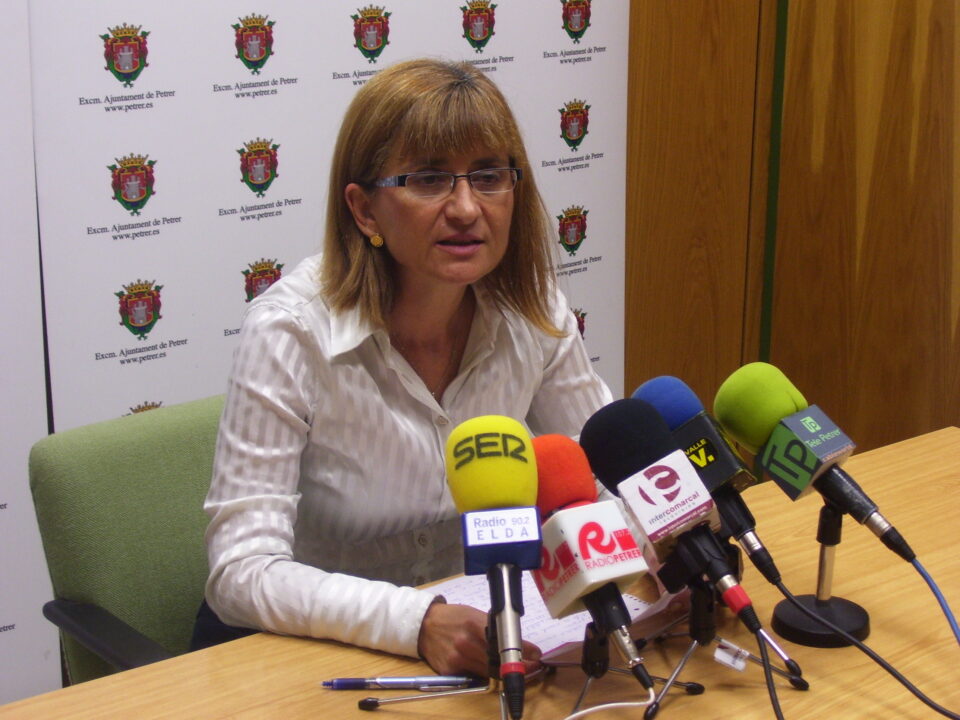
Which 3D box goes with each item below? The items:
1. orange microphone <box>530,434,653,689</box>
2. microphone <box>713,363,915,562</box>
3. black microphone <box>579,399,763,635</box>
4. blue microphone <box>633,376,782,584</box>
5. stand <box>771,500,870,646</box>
[{"bbox_3d":[0.102,0.184,1.754,0.071,0.071,0.254,-7,61,-35],"label":"orange microphone"},{"bbox_3d":[0.329,0.104,1.877,0.078,0.078,0.252,-19,57,-43],"label":"microphone"},{"bbox_3d":[0.181,0.142,1.757,0.084,0.084,0.256,-31,64,-3],"label":"black microphone"},{"bbox_3d":[0.224,0.114,1.846,0.062,0.233,0.062,-36,-25,13],"label":"blue microphone"},{"bbox_3d":[0.334,0.197,1.876,0.097,0.134,0.097,1,17,0],"label":"stand"}]

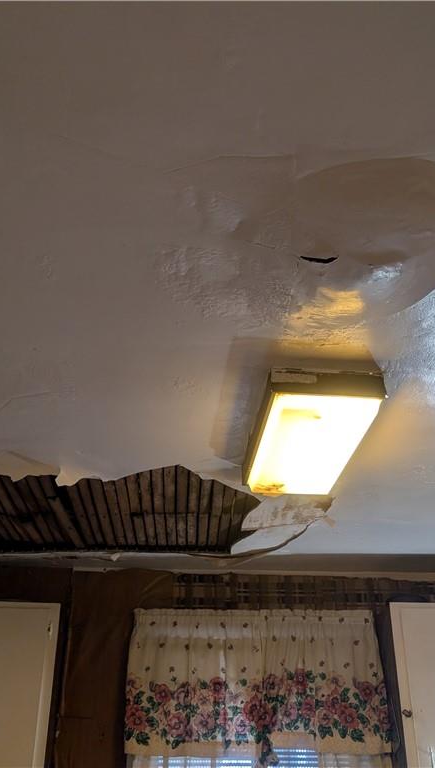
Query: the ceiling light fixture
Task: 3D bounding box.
[{"bbox_3d":[0.260,0.165,2.055,0.294,0.099,0.602,2,-31,-4],"label":"ceiling light fixture"}]

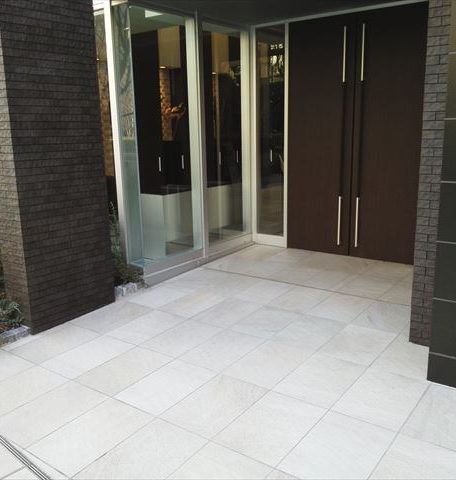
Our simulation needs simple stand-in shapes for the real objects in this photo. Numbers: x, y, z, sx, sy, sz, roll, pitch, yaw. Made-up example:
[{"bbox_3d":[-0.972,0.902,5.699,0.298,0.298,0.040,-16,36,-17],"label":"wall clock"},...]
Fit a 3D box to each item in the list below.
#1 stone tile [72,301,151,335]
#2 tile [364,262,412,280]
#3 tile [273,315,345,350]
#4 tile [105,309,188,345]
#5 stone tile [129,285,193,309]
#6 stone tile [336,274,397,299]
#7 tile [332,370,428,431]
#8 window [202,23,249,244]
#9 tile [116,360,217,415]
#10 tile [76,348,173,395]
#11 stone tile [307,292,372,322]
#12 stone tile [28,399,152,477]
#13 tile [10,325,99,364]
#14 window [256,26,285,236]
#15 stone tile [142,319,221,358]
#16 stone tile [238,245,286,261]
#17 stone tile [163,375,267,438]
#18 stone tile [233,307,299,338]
[{"bbox_3d":[-1.008,0.691,4.437,0.400,0.020,0.600,8,17,36],"label":"stone tile"},{"bbox_3d":[1.733,0.341,5.387,0.393,0.024,0.586,8,17,35],"label":"tile"},{"bbox_3d":[0.648,0.740,3.979,0.400,0.020,0.600,8,17,35],"label":"tile"},{"bbox_3d":[-0.664,0.726,4.140,0.393,0.024,0.605,8,17,35],"label":"tile"},{"bbox_3d":[-0.644,0.560,4.905,0.400,0.020,0.600,8,17,35],"label":"stone tile"},{"bbox_3d":[1.387,0.469,4.934,0.400,0.020,0.600,8,17,36],"label":"stone tile"},{"bbox_3d":[0.936,0.956,3.030,0.400,0.020,0.600,8,17,36],"label":"tile"},{"bbox_3d":[0.003,-1.246,6.034,0.048,2.507,0.921,8,17,35],"label":"window"},{"bbox_3d":[-0.389,0.956,3.258,0.400,0.020,0.600,8,17,36],"label":"tile"},{"bbox_3d":[-0.702,0.897,3.440,0.393,0.024,0.605,8,17,35],"label":"tile"},{"bbox_3d":[1.006,0.612,4.455,0.400,0.020,0.600,8,17,35],"label":"stone tile"},{"bbox_3d":[-0.749,1.087,2.787,0.400,0.020,0.600,8,17,36],"label":"stone tile"},{"bbox_3d":[-1.362,0.816,3.954,0.400,0.020,0.600,8,17,35],"label":"tile"},{"bbox_3d":[0.543,-1.313,6.330,0.410,2.570,0.050,8,17,35],"label":"window"},{"bbox_3d":[-0.347,0.770,3.912,0.393,0.024,0.605,8,17,35],"label":"stone tile"},{"bbox_3d":[0.425,0.162,6.344,0.400,0.020,0.600,8,17,36],"label":"stone tile"},{"bbox_3d":[-0.067,1.000,3.025,0.400,0.020,0.600,8,17,36],"label":"stone tile"},{"bbox_3d":[0.325,0.695,4.211,0.400,0.020,0.600,8,17,35],"label":"stone tile"}]

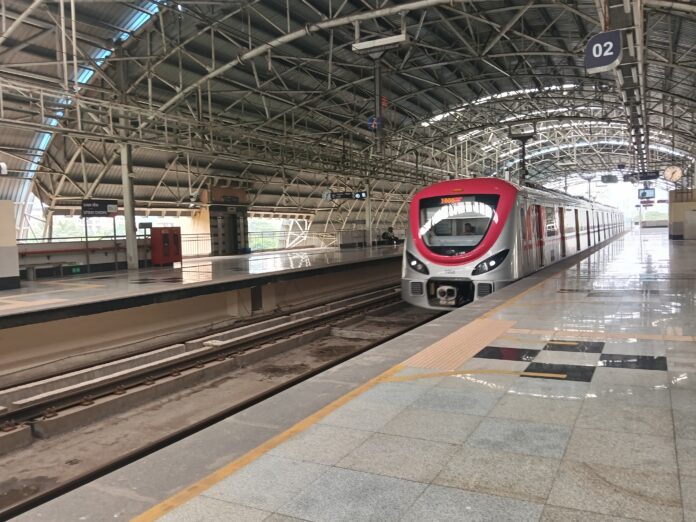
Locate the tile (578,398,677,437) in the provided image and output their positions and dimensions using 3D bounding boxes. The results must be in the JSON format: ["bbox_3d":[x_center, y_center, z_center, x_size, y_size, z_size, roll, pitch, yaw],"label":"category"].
[{"bbox_3d":[1.974,1.144,3.879,0.600,0.020,0.600,-1,4,29],"label":"tile"}]

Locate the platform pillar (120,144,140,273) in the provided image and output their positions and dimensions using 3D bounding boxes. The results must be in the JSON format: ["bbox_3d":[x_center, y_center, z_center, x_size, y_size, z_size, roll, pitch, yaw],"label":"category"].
[{"bbox_3d":[-9.661,-2.409,24.064,0.350,5.600,0.290,-1,4,29],"label":"platform pillar"}]

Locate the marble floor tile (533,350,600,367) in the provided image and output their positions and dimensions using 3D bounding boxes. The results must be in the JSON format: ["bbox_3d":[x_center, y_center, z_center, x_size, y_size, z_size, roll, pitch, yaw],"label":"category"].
[{"bbox_3d":[2.321,1.029,5.741,0.600,0.020,0.600,-1,4,29],"label":"marble floor tile"}]

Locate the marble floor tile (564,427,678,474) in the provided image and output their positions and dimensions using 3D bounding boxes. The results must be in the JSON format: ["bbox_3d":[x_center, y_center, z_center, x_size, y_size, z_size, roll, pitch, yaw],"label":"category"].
[{"bbox_3d":[1.684,1.184,3.356,0.600,0.020,0.600,-1,4,29],"label":"marble floor tile"}]

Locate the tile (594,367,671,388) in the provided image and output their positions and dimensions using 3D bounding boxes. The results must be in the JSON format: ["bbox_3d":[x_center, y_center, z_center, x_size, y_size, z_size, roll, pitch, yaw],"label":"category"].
[{"bbox_3d":[2.555,1.064,4.926,0.600,0.020,0.600,-1,4,29],"label":"tile"}]

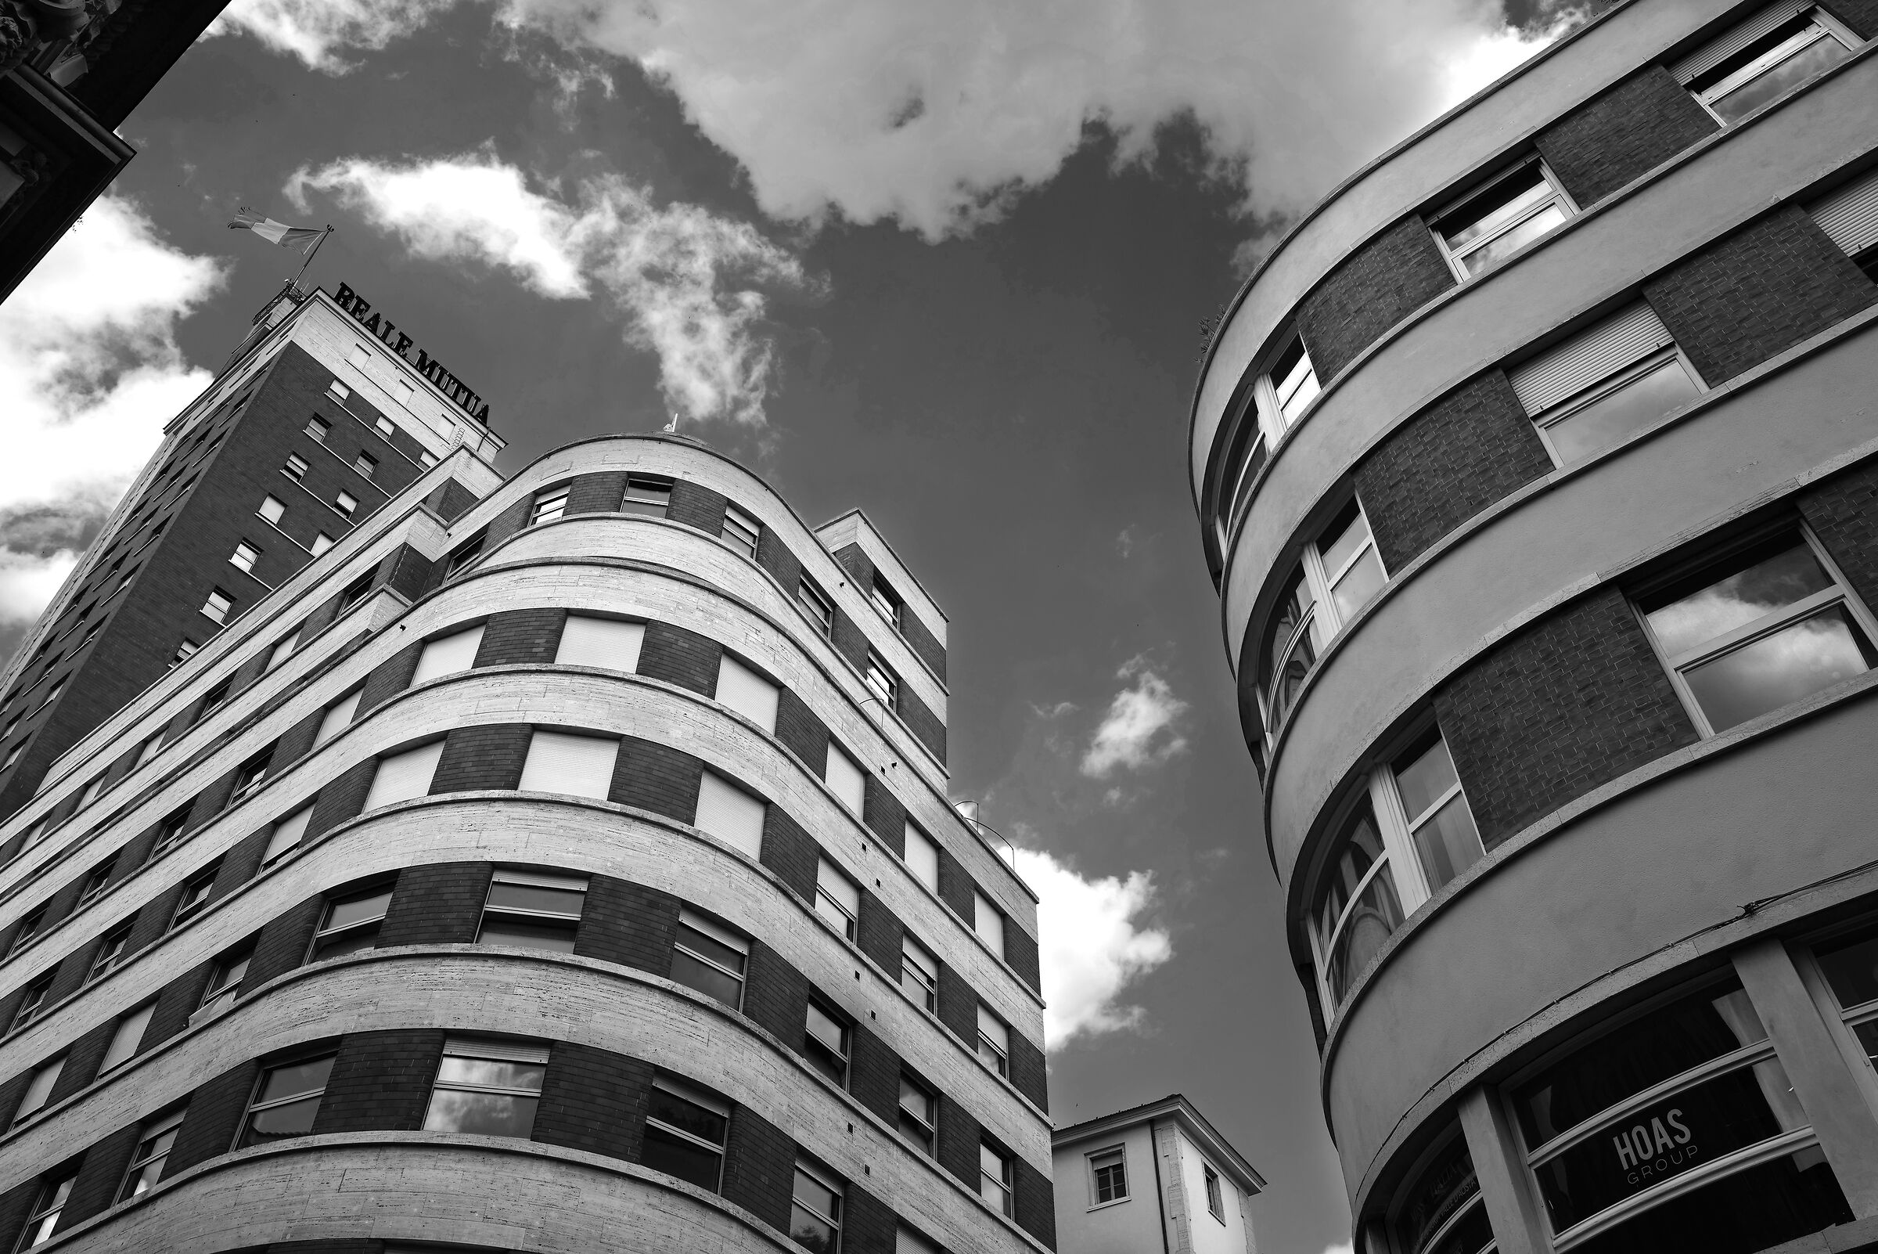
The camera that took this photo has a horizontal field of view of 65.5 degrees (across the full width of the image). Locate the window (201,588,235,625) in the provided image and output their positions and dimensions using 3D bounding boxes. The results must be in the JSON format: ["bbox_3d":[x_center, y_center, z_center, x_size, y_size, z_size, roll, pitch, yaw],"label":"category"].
[{"bbox_3d":[-32.517,-0.894,65.908,0.150,1.645,0.997,-31,-55,25],"label":"window"}]

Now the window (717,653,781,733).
[{"bbox_3d":[-4.280,1.596,32.389,1.699,1.579,0.180,35,-57,-28],"label":"window"}]

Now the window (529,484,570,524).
[{"bbox_3d":[-9.974,-3.016,37.664,1.163,1.462,0.180,-18,-50,16],"label":"window"}]

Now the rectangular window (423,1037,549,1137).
[{"bbox_3d":[-7.385,7.576,24.025,1.768,1.645,0.150,7,-48,-7],"label":"rectangular window"}]

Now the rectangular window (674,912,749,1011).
[{"bbox_3d":[-4.310,6.248,27.270,1.699,1.579,0.180,35,-57,-28],"label":"rectangular window"}]

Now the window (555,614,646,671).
[{"bbox_3d":[-7.349,0.514,31.795,1.768,1.645,0.150,7,-48,-7],"label":"window"}]

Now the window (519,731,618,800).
[{"bbox_3d":[-7.264,2.776,28.839,1.768,1.579,0.180,8,-48,-7],"label":"window"}]

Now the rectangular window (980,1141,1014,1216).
[{"bbox_3d":[1.223,12.508,32.927,0.180,1.579,1.503,-26,-53,22],"label":"rectangular window"}]

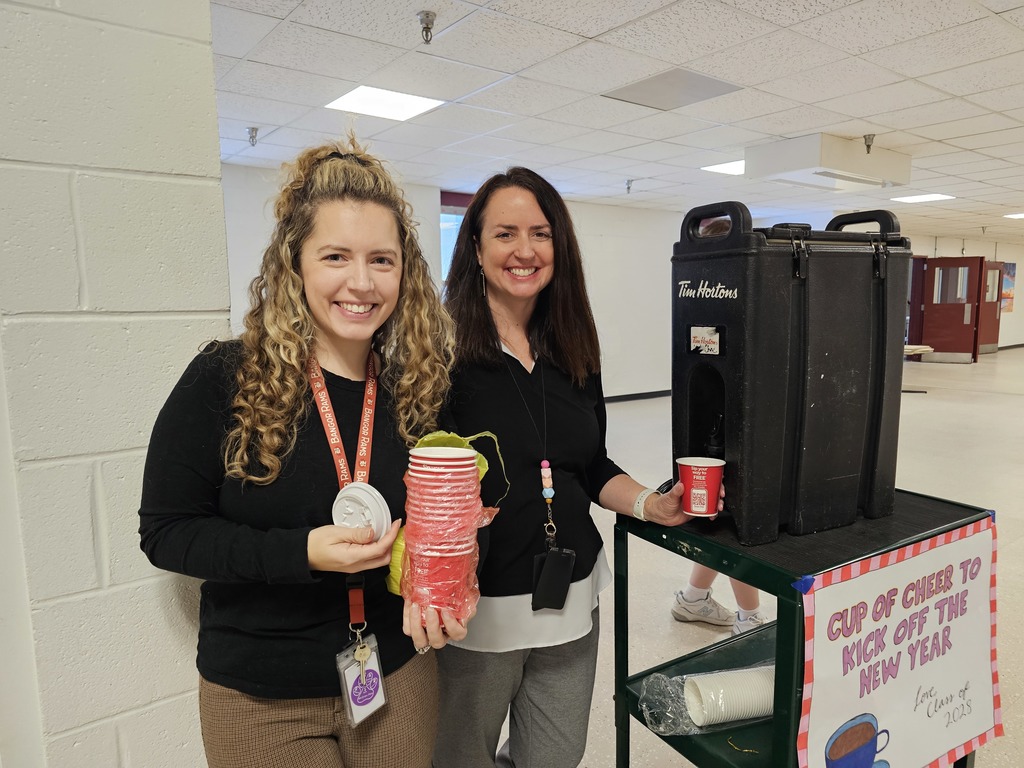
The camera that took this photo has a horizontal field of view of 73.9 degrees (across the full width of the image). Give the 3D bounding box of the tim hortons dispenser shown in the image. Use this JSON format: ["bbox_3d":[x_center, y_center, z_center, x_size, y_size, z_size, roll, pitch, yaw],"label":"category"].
[{"bbox_3d":[0.545,-0.034,1.350,0.424,0.613,0.234,-4,8,-25],"label":"tim hortons dispenser"}]

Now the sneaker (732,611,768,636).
[{"bbox_3d":[1.002,0.983,2.611,0.110,0.120,0.300,-7,10,-42],"label":"sneaker"}]

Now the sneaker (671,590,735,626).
[{"bbox_3d":[0.838,0.945,2.916,0.300,0.120,0.110,0,7,7],"label":"sneaker"}]

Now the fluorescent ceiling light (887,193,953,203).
[{"bbox_3d":[5.125,-2.328,8.505,0.610,0.060,0.610,-6,9,-36],"label":"fluorescent ceiling light"}]

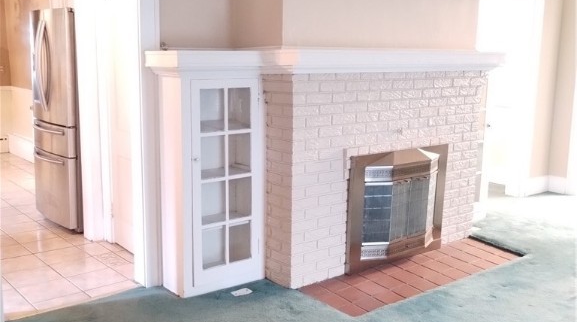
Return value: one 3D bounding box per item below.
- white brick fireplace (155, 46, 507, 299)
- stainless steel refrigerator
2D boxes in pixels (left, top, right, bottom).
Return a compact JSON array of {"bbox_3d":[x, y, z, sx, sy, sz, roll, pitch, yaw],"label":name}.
[{"bbox_3d":[0.533,-0.033,4.387,2.978,1.457,0.674,-7,13,-39],"label":"white brick fireplace"},{"bbox_3d":[-1.687,-0.377,5.303,0.800,1.770,0.860,-7,13,-39],"label":"stainless steel refrigerator"}]

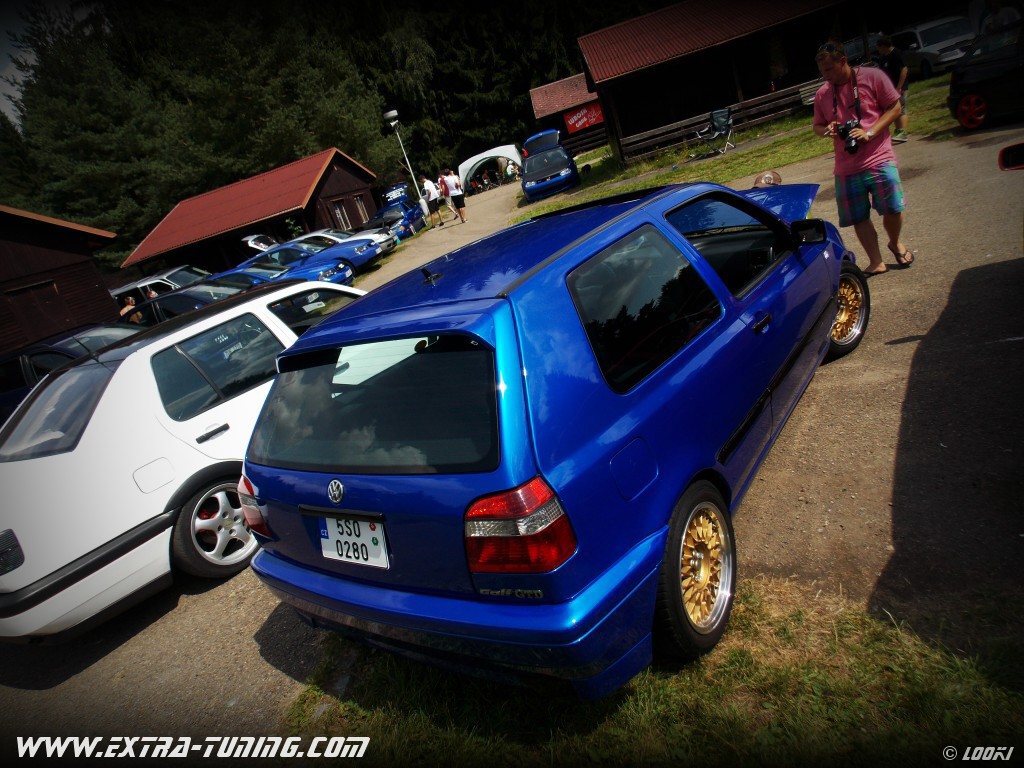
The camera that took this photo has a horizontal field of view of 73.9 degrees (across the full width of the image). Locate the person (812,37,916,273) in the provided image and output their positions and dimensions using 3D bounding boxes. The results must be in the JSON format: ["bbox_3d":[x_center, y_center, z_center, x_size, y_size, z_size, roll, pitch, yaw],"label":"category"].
[{"bbox_3d":[2.624,-1.665,5.101,0.450,1.730,0.580,-32,22,-37],"label":"person"}]

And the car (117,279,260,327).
[{"bbox_3d":[-6.946,-1.524,15.260,4.100,1.400,1.700,-13,18,16],"label":"car"}]

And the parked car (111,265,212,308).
[{"bbox_3d":[-9.828,-2.655,20.605,4.300,1.520,1.720,-12,19,20],"label":"parked car"}]

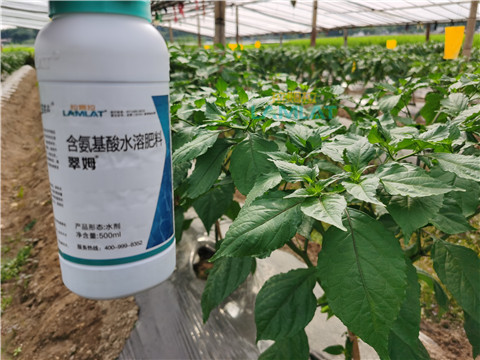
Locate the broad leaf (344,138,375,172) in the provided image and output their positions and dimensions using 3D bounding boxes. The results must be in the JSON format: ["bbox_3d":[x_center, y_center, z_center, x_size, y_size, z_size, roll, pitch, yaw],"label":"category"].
[{"bbox_3d":[0.169,-0.035,0.530,0.046,0.014,0.056,7,52,10],"label":"broad leaf"}]

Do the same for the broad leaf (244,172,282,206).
[{"bbox_3d":[0.030,0.012,0.480,0.060,0.014,0.034,-30,49,-30],"label":"broad leaf"}]

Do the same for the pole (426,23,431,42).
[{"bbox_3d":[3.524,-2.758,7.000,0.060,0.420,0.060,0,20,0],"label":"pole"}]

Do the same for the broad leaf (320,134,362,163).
[{"bbox_3d":[0.154,-0.048,0.570,0.066,0.014,0.050,-18,41,-23],"label":"broad leaf"}]

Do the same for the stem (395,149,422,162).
[{"bbox_3d":[0.261,-0.038,0.580,0.046,0.007,0.007,-26,5,-9],"label":"stem"}]

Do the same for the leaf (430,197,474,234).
[{"bbox_3d":[0.295,0.049,0.520,0.066,0.016,0.045,40,67,21],"label":"leaf"}]

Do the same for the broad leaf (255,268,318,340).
[{"bbox_3d":[0.058,0.156,0.470,0.064,0.106,0.018,35,-9,17],"label":"broad leaf"}]

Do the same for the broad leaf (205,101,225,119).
[{"bbox_3d":[-0.044,-0.122,0.650,0.042,0.012,0.026,40,63,16],"label":"broad leaf"}]

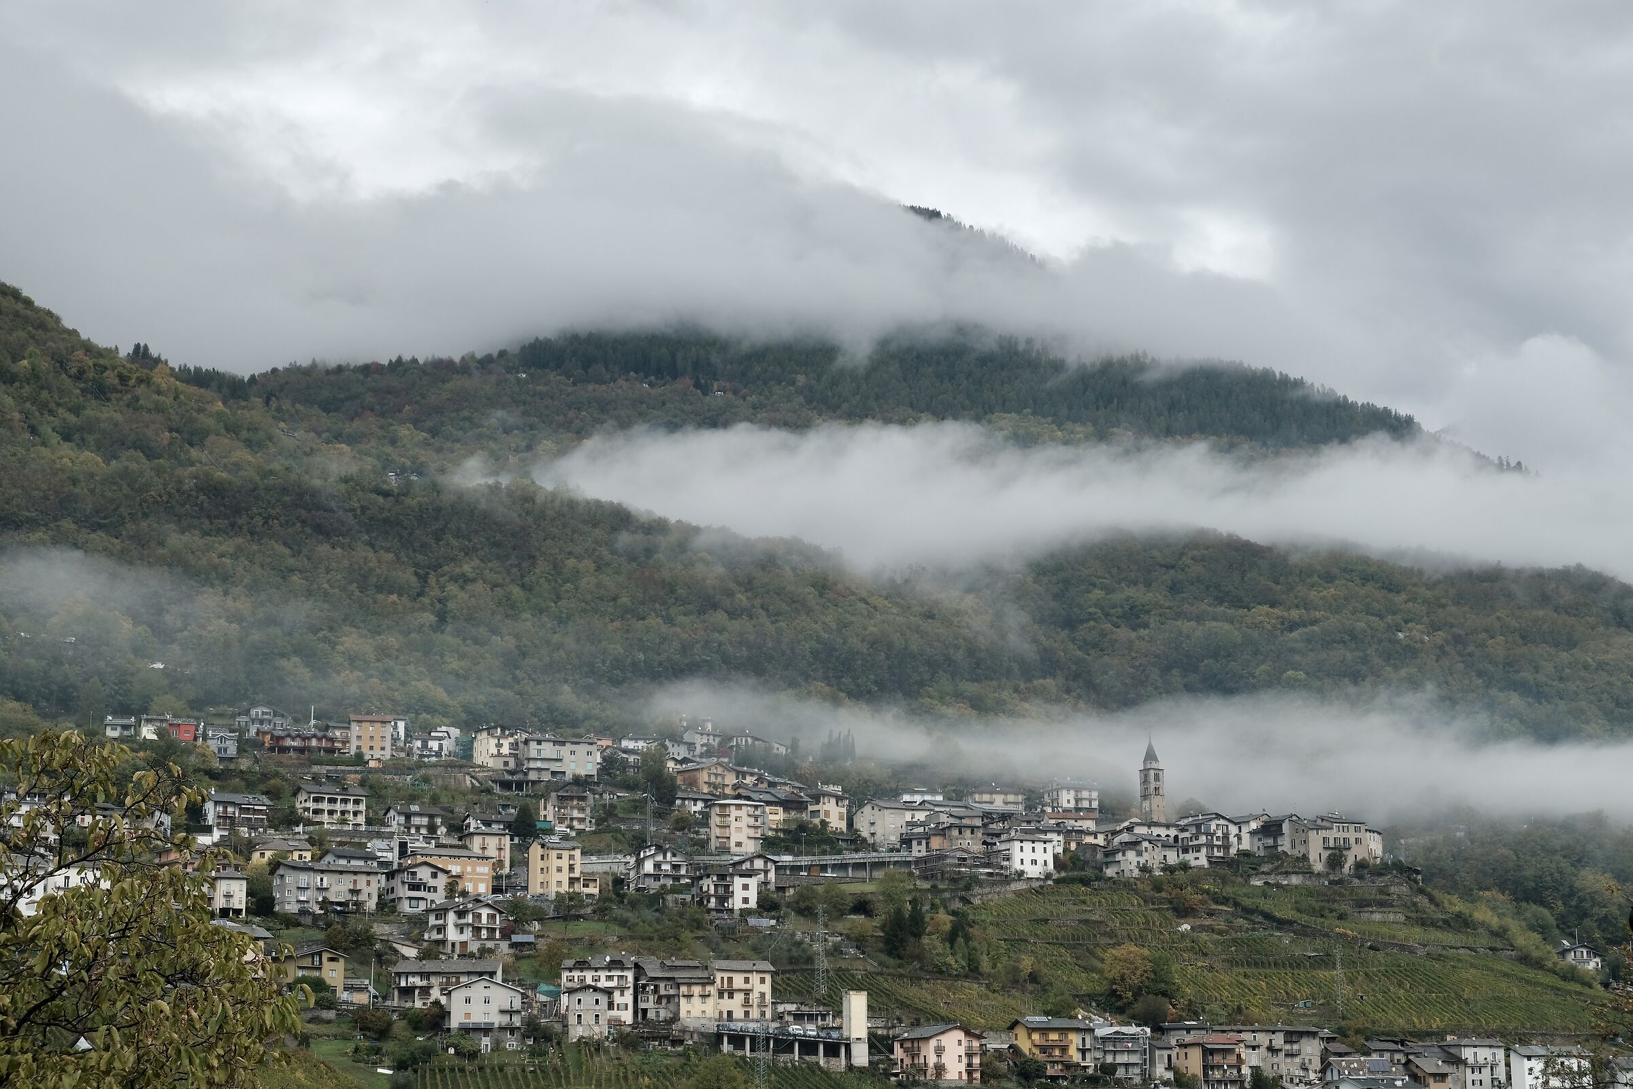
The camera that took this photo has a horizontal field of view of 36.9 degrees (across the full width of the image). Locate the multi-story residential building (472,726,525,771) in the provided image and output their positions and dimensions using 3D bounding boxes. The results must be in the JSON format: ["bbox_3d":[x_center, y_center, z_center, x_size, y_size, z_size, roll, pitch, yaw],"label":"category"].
[{"bbox_3d":[-92.370,59.200,707.940,10.000,13.350,10.500,8,-15,-36],"label":"multi-story residential building"}]

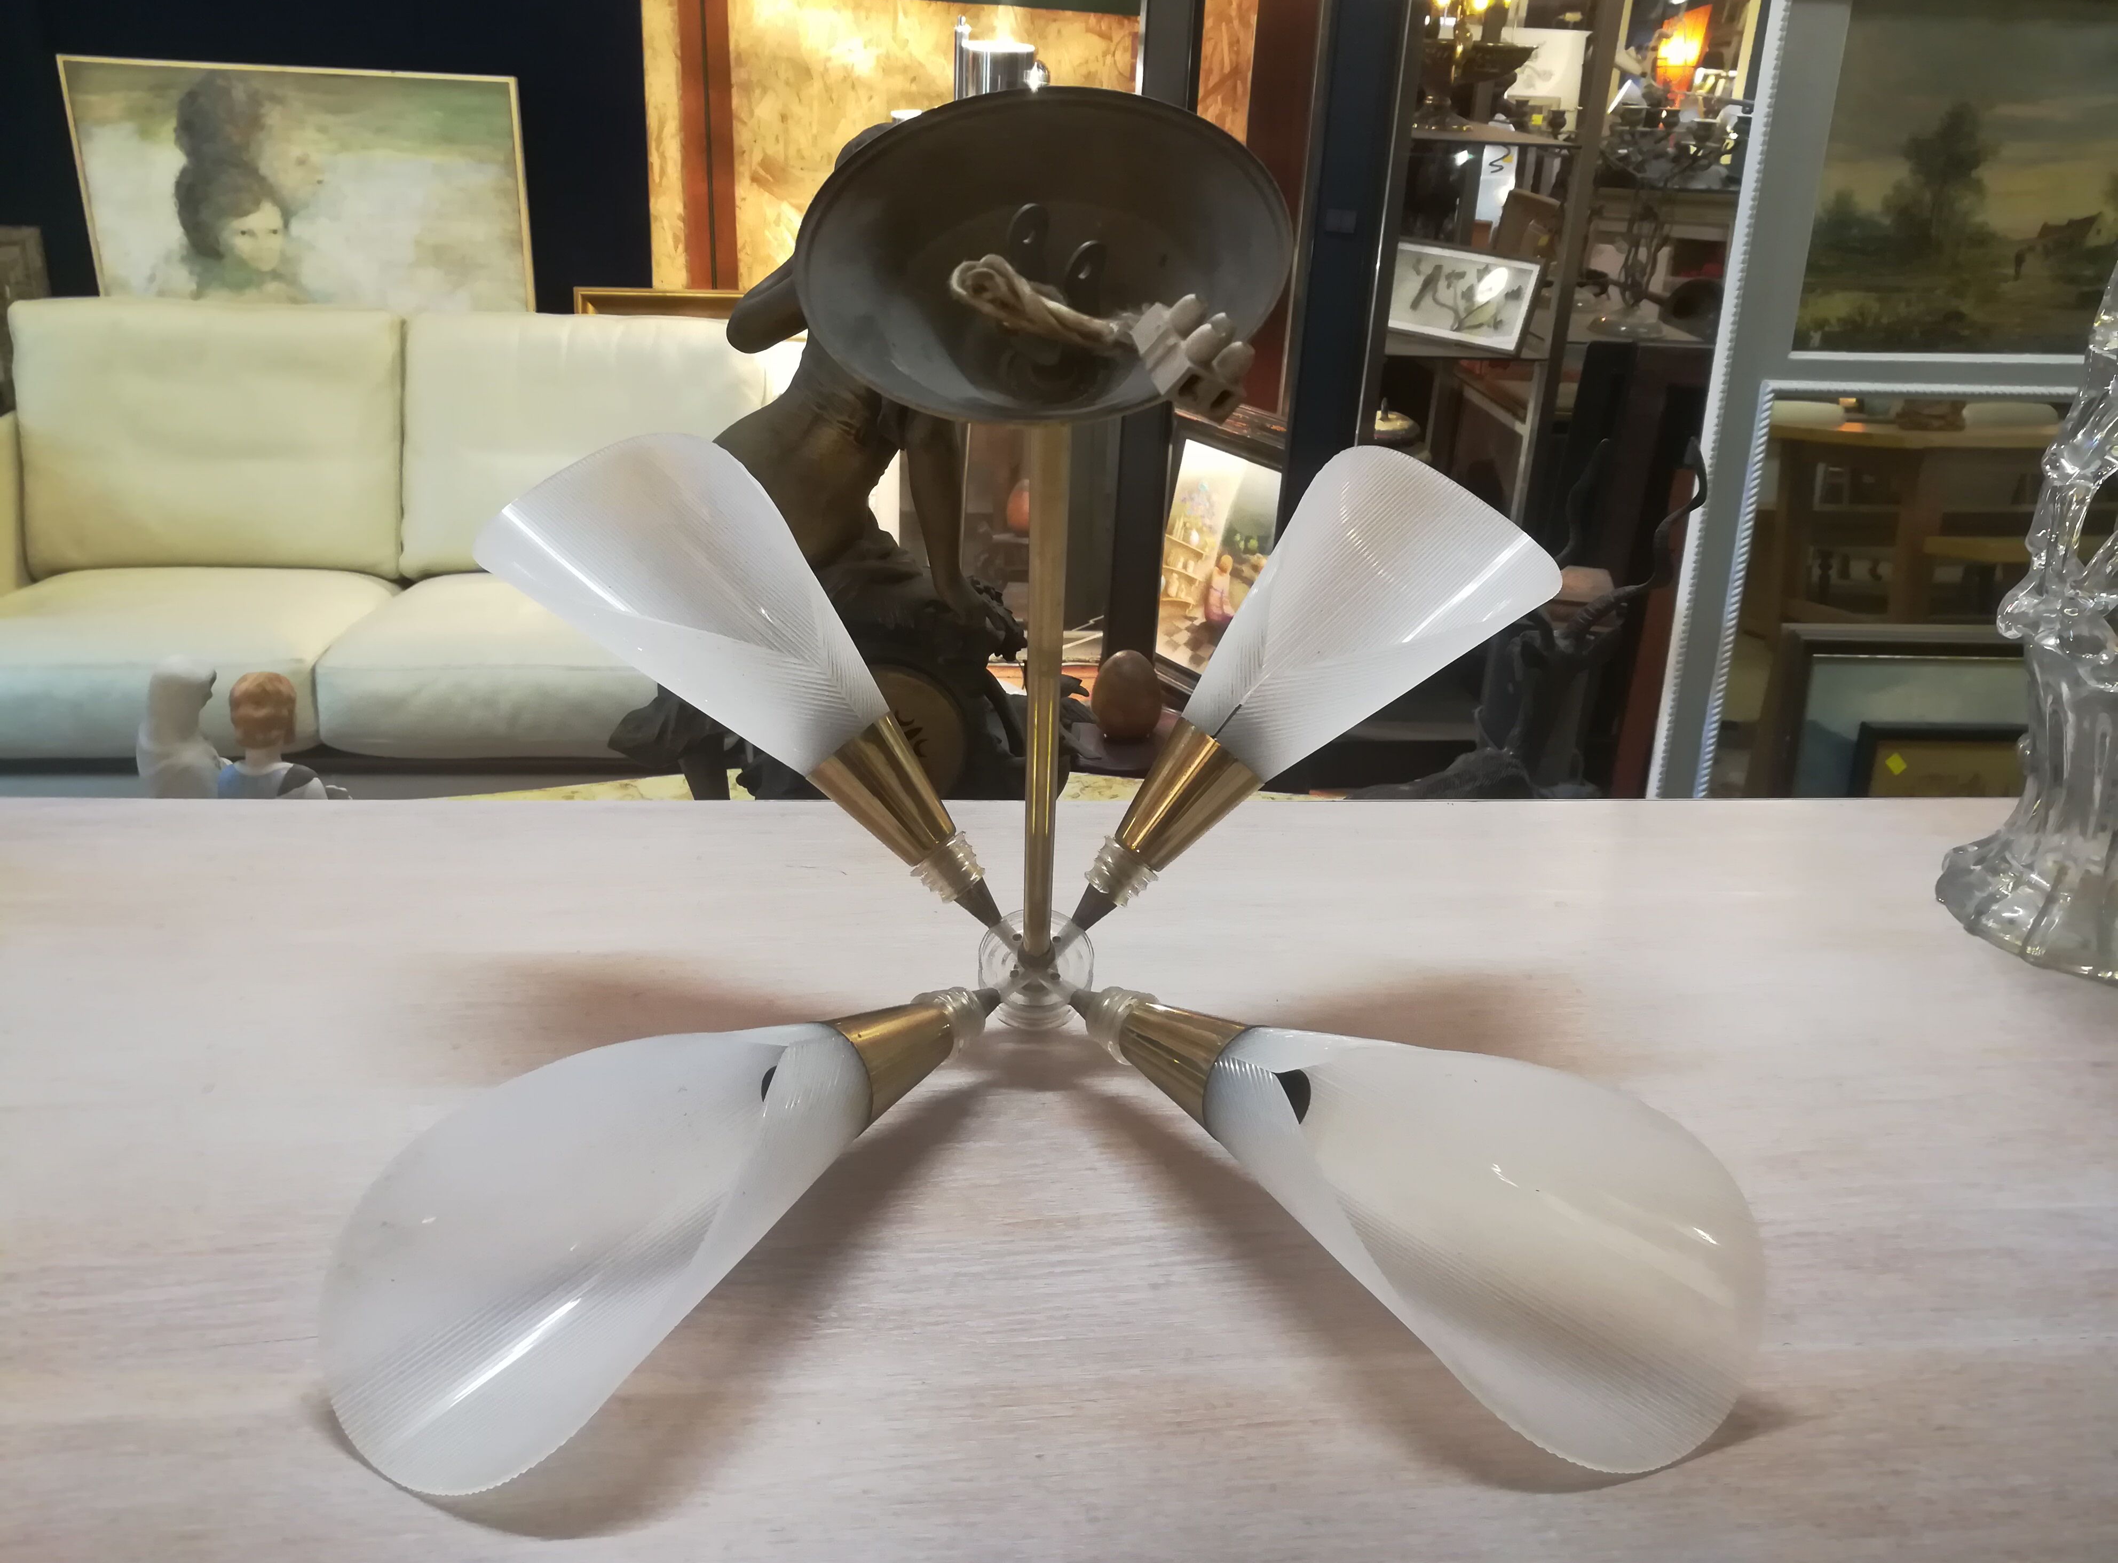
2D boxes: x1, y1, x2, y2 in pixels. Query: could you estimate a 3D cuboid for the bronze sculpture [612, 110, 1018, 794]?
[{"bbox_3d":[-0.179,-0.231,1.310,0.380,0.570,0.240,6,23,7],"label":"bronze sculpture"}]

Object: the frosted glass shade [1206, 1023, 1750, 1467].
[{"bbox_3d":[0.145,0.165,0.612,0.126,0.106,0.214,-41,35,-22],"label":"frosted glass shade"}]

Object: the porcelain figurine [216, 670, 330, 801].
[{"bbox_3d":[-0.585,0.021,1.212,0.090,0.220,0.085,-2,23,-11],"label":"porcelain figurine"}]

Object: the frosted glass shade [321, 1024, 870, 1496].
[{"bbox_3d":[-0.160,0.164,0.606,0.126,0.106,0.214,41,34,20],"label":"frosted glass shade"}]

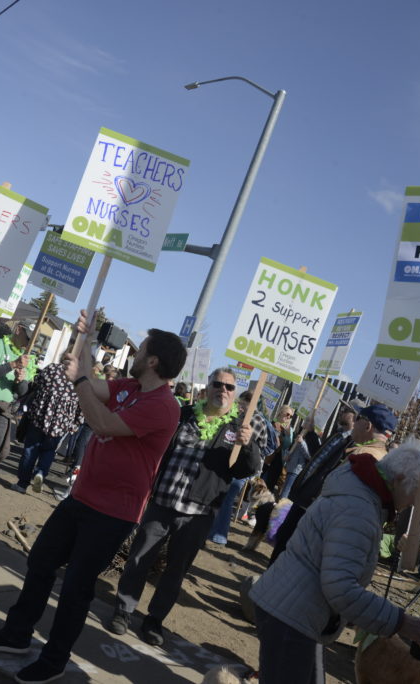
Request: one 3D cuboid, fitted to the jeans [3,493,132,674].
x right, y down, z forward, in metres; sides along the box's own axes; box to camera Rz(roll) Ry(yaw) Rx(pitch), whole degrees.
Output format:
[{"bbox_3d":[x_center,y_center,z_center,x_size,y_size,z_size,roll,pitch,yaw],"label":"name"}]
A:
[{"bbox_3d":[-0.696,1.132,3.426,0.400,0.960,0.440,25,-8,-40],"label":"jeans"}]

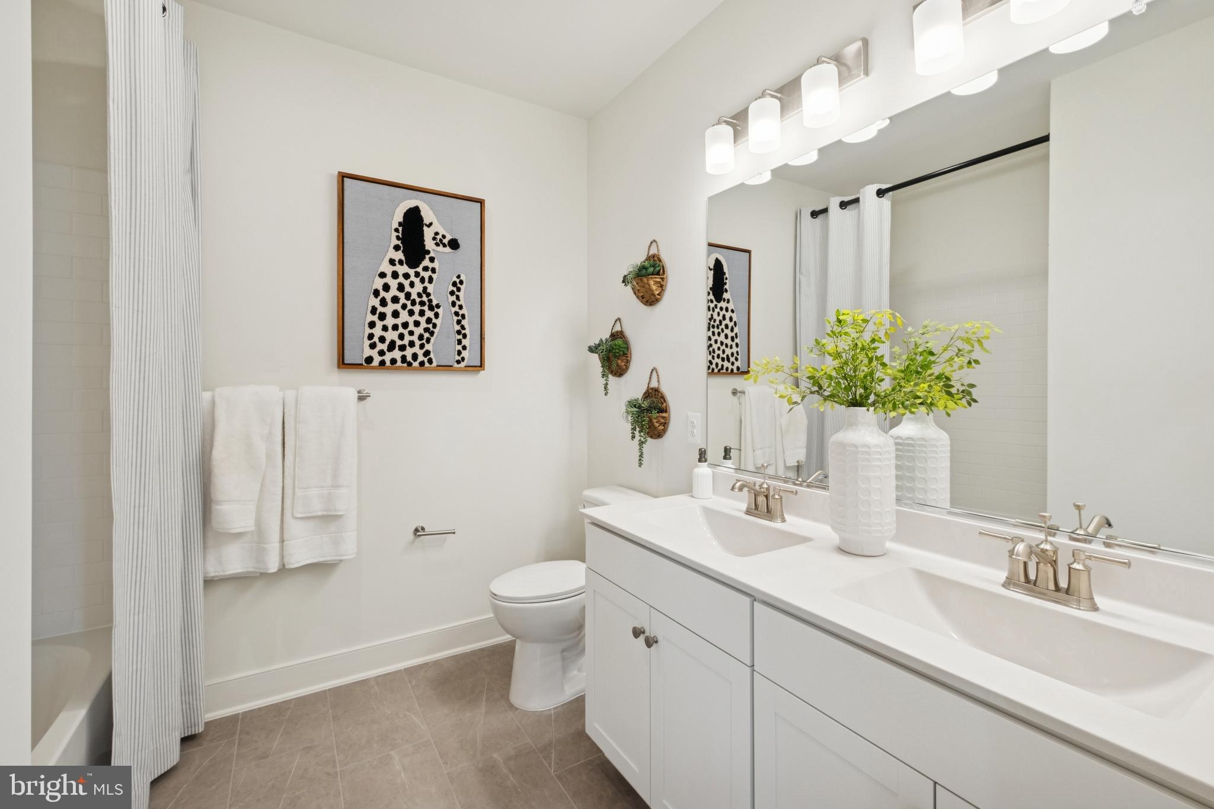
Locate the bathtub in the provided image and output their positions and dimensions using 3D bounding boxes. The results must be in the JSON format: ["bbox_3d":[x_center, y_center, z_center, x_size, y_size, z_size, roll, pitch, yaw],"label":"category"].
[{"bbox_3d":[-1.612,1.034,0.999,0.765,0.441,1.524,-1,2,-32],"label":"bathtub"}]

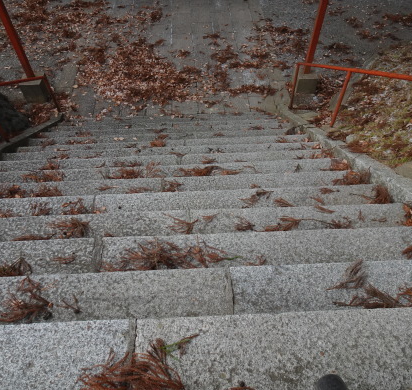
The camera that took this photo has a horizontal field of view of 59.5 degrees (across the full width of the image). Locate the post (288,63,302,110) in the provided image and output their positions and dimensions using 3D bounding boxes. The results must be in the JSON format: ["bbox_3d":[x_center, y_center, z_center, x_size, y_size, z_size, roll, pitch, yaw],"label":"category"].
[{"bbox_3d":[1.385,-1.700,5.623,0.045,0.817,0.045,-2,54,-1],"label":"post"}]

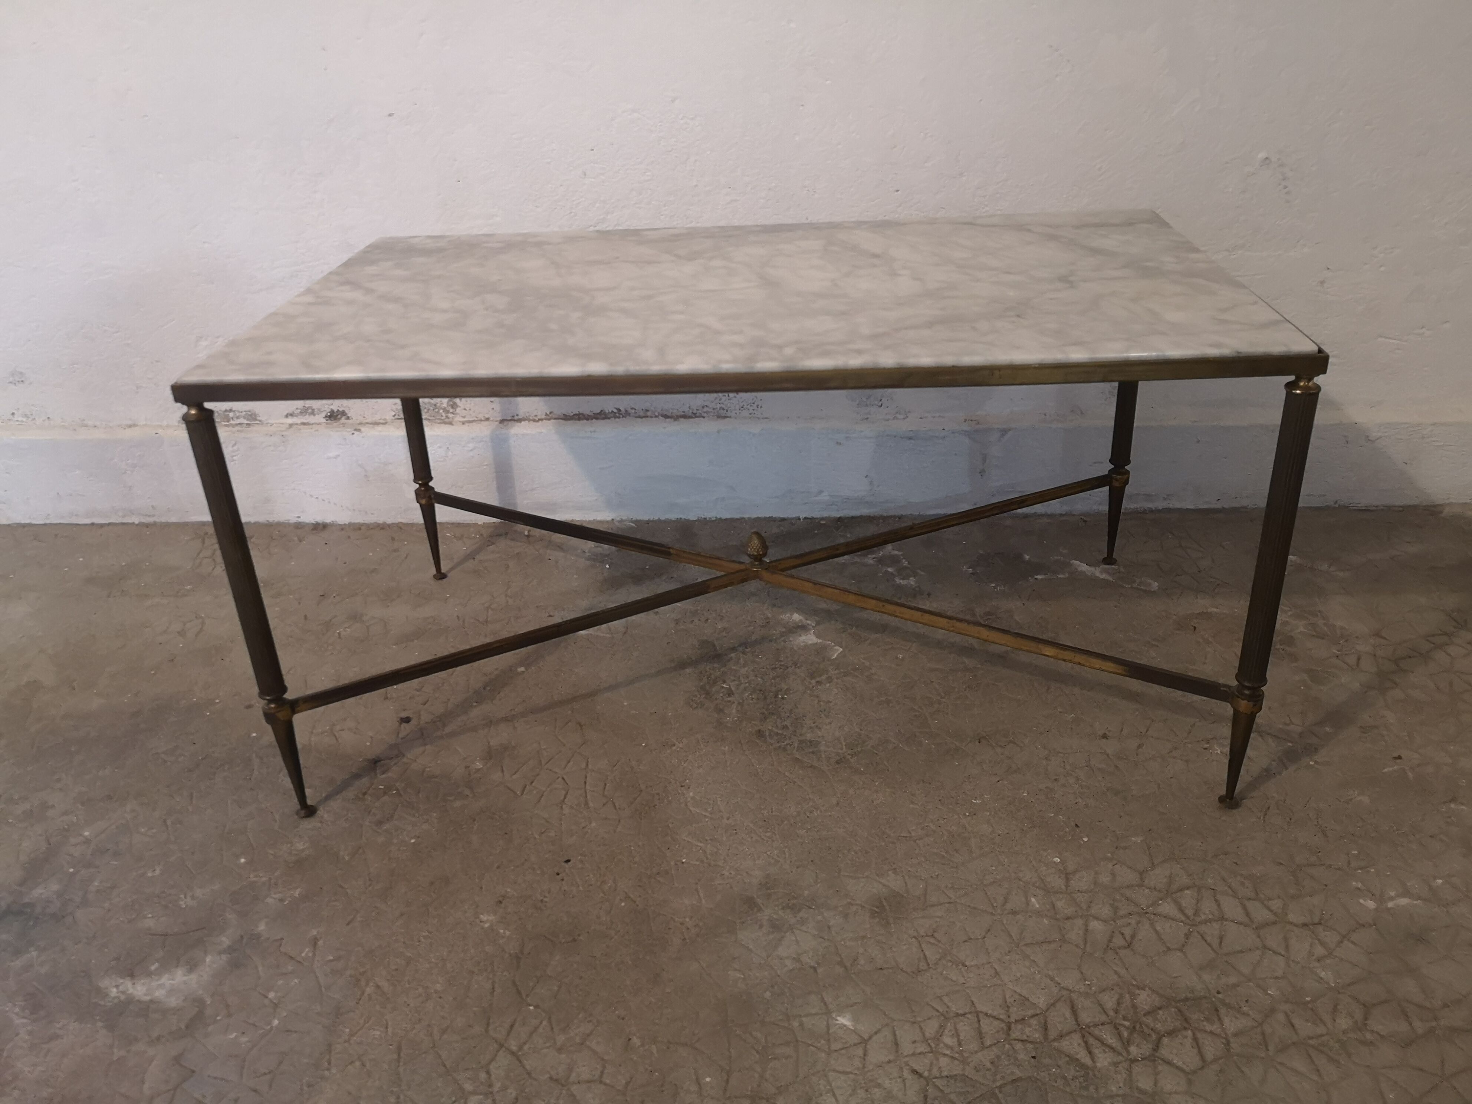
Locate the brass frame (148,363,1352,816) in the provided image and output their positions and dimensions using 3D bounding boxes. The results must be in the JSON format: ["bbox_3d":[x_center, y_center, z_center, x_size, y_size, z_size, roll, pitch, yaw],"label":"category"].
[{"bbox_3d":[0.020,-0.055,1.193,0.871,0.429,0.484,-1,28,4],"label":"brass frame"}]

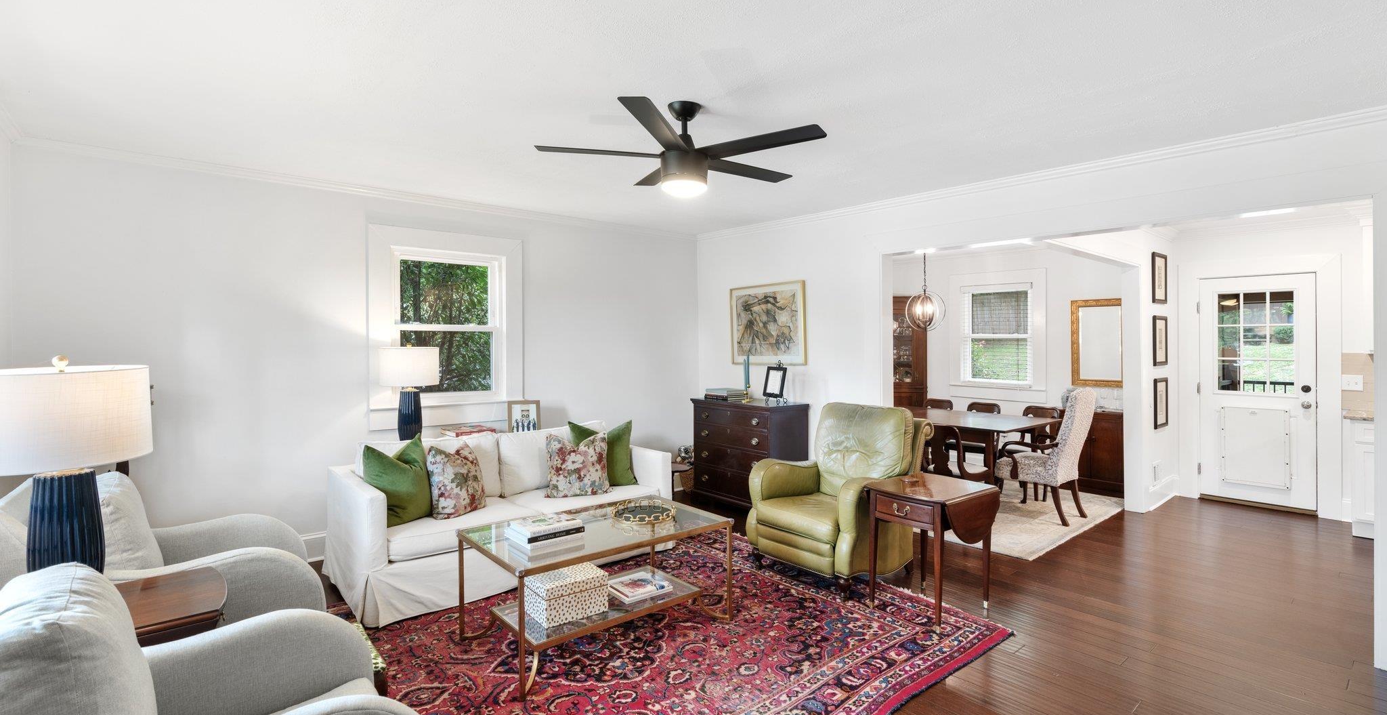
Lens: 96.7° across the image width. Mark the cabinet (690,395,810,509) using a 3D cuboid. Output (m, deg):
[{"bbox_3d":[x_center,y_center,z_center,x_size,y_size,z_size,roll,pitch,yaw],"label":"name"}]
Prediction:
[{"bbox_3d":[0.459,0.838,5.253,0.458,0.922,0.926,-1,1,-40],"label":"cabinet"}]

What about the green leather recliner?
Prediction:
[{"bbox_3d":[0.931,0.817,3.938,0.906,1.038,0.784,-1,1,-40],"label":"green leather recliner"}]

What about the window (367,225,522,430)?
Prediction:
[{"bbox_3d":[-1.778,-0.212,4.562,1.120,1.420,0.100,-1,1,-40],"label":"window"}]

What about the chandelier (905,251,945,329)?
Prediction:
[{"bbox_3d":[2.158,-0.684,5.736,0.375,0.890,0.375,-1,1,-41],"label":"chandelier"}]

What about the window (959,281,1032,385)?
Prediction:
[{"bbox_3d":[3.457,-0.253,7.023,0.090,1.150,0.800,-1,1,-42],"label":"window"}]

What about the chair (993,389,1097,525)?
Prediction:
[{"bbox_3d":[2.924,0.785,5.154,0.600,1.053,0.656,-1,1,-40],"label":"chair"}]

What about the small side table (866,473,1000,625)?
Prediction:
[{"bbox_3d":[1.269,1.018,3.298,0.540,0.640,0.510,-1,1,-36],"label":"small side table"}]

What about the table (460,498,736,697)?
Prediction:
[{"bbox_3d":[-0.459,1.096,3.057,1.150,0.504,0.677,-1,1,-40],"label":"table"}]

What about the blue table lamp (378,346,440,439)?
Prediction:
[{"bbox_3d":[-1.917,0.250,4.174,0.407,0.683,0.407,-1,1,-40],"label":"blue table lamp"}]

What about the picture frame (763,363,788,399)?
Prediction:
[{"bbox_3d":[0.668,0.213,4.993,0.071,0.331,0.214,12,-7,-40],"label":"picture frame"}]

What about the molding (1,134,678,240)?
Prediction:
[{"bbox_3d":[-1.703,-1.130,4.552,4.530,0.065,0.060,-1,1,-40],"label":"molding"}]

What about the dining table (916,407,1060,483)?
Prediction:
[{"bbox_3d":[2.206,0.914,5.696,1.170,0.755,1.800,-1,1,-42],"label":"dining table"}]

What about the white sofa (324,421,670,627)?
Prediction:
[{"bbox_3d":[-1.227,0.903,4.056,1.940,0.850,0.990,-1,1,-40],"label":"white sofa"}]

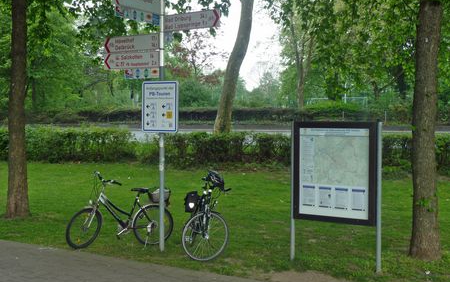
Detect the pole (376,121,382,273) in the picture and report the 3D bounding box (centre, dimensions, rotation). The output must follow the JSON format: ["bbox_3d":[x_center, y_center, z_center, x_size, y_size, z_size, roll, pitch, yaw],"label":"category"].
[{"bbox_3d":[2.045,0.750,7.570,0.060,2.000,0.060,2,3,27],"label":"pole"}]

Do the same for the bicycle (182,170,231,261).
[{"bbox_3d":[-0.360,1.085,8.660,0.640,1.240,1.680,0,2,-13],"label":"bicycle"}]

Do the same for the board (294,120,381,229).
[{"bbox_3d":[1.495,0.427,7.860,1.157,1.390,0.080,2,3,27],"label":"board"}]

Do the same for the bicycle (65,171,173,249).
[{"bbox_3d":[-1.630,1.085,9.080,1.710,1.190,0.600,0,2,-16],"label":"bicycle"}]

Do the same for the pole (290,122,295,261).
[{"bbox_3d":[0.968,0.712,8.150,0.060,1.980,0.060,2,3,27],"label":"pole"}]

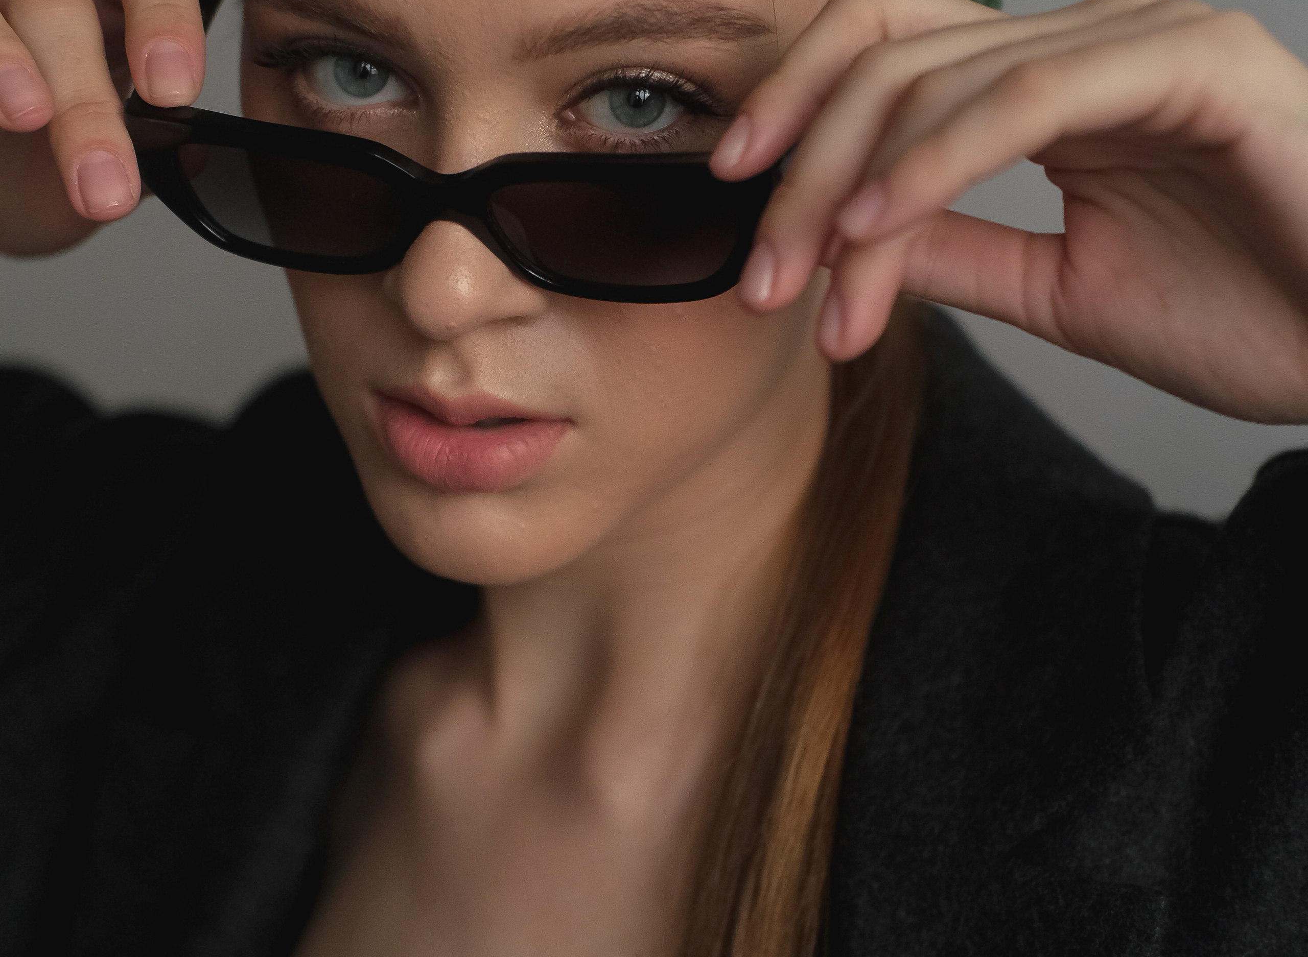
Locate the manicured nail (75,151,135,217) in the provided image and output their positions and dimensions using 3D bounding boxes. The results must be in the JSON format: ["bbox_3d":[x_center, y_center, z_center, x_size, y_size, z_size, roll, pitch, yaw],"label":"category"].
[{"bbox_3d":[-0.110,-0.059,0.580,0.011,0.013,0.003,-12,-5,-12],"label":"manicured nail"}]

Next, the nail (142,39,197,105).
[{"bbox_3d":[-0.098,-0.083,0.588,0.010,0.012,0.003,-3,-6,-15],"label":"nail"}]

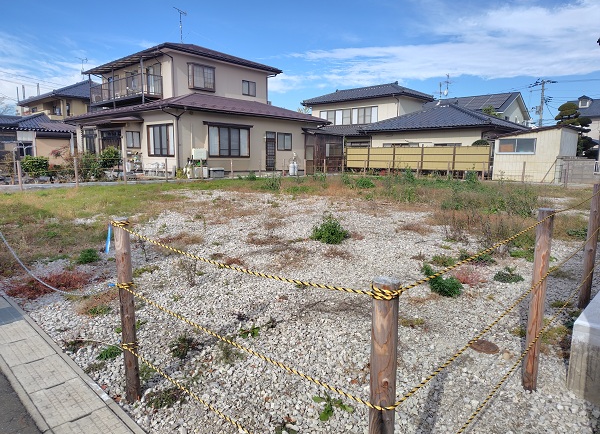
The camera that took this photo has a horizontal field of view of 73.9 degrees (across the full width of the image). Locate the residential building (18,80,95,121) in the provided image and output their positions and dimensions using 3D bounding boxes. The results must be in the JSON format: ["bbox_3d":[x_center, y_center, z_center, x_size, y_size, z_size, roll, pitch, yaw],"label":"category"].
[{"bbox_3d":[-19.431,-8.786,37.879,9.398,8.197,9.000,8,12,42],"label":"residential building"}]

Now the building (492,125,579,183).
[{"bbox_3d":[13.013,-3.446,22.031,3.276,2.895,3.897,9,12,44],"label":"building"}]

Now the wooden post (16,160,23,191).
[{"bbox_3d":[-8.682,-1.281,12.361,0.090,0.930,0.090,-6,10,-35],"label":"wooden post"}]

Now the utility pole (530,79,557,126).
[{"bbox_3d":[26.945,-10.338,44.932,1.500,10.027,2.600,-8,12,-44],"label":"utility pole"}]

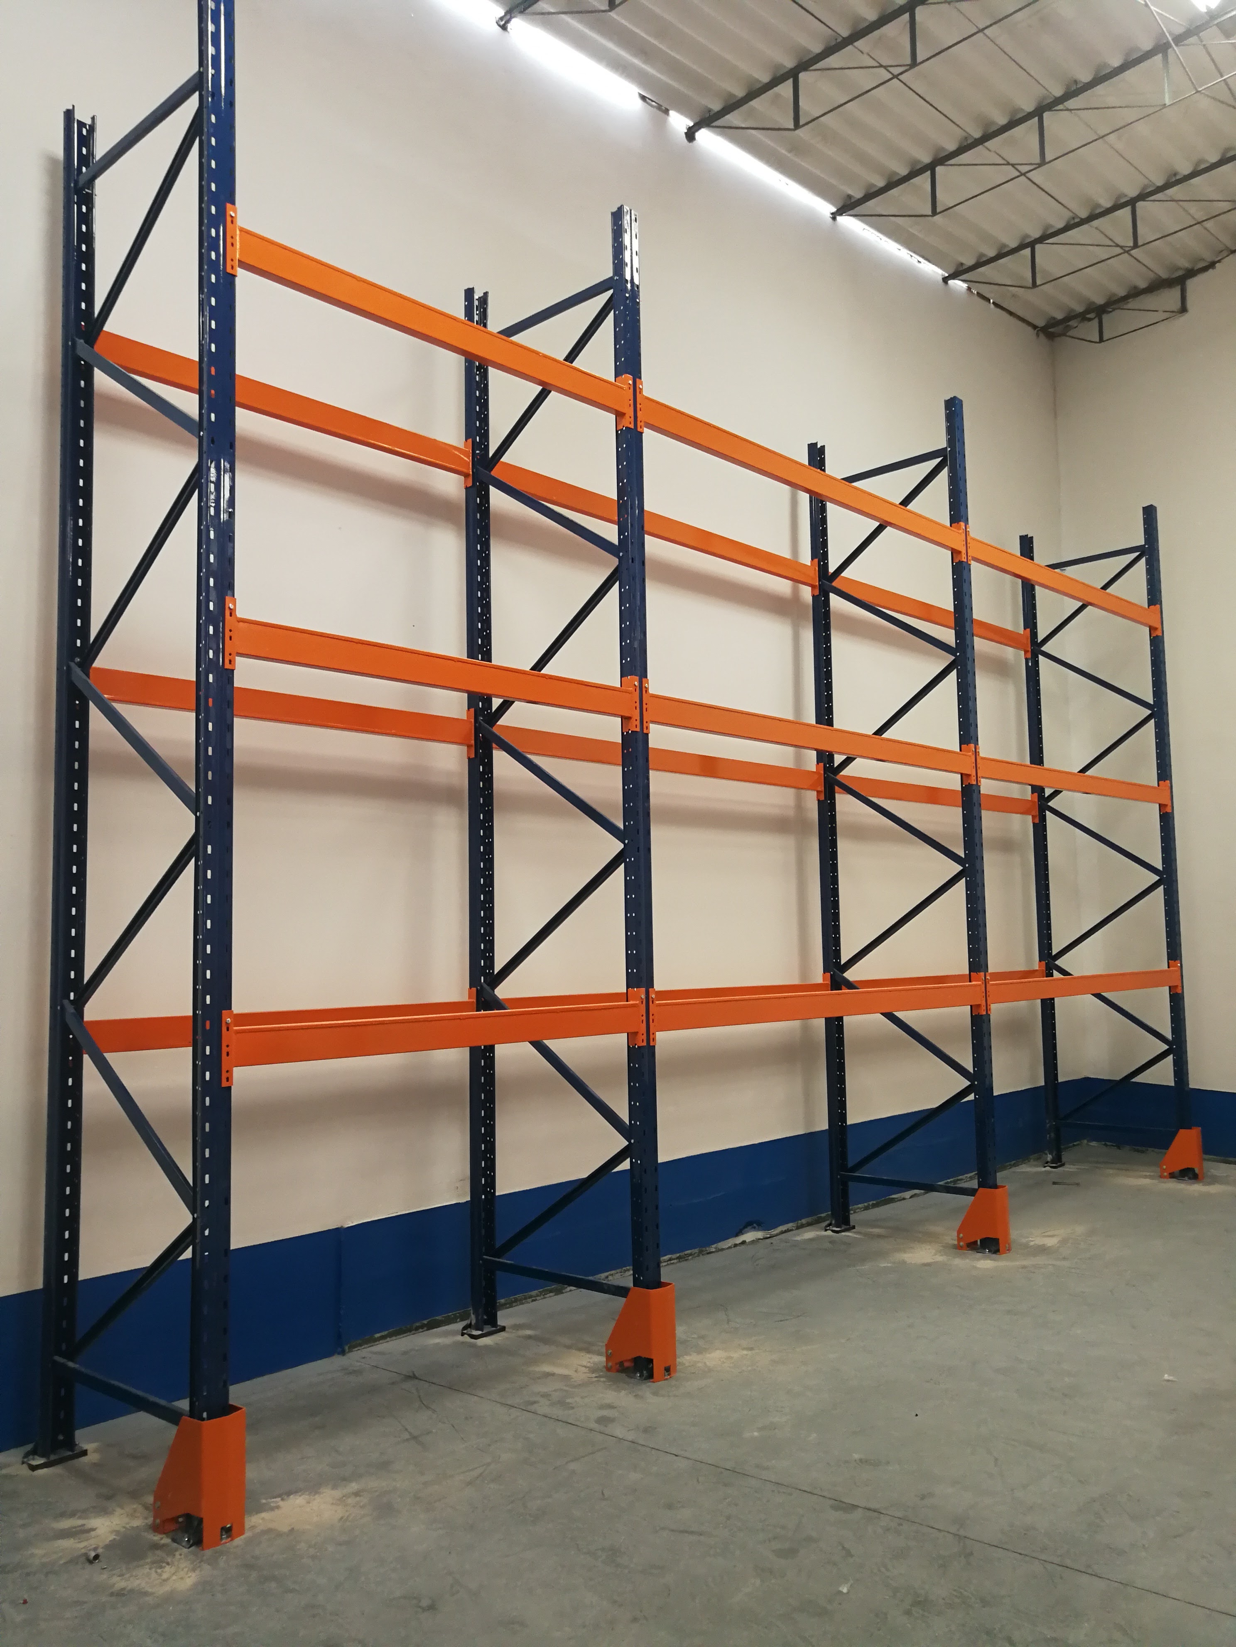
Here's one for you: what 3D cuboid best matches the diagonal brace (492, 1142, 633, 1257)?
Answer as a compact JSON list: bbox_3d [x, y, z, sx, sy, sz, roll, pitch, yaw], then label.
[{"bbox_3d":[-0.234,1.604,5.429,0.033,0.044,1.138,5,-41,-46],"label":"diagonal brace"}]

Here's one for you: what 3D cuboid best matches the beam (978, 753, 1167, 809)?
[{"bbox_3d":[2.991,-0.256,8.295,0.052,0.121,2.685,-6,-7,44],"label":"beam"}]

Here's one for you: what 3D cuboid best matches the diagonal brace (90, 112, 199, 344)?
[{"bbox_3d":[-1.637,-2.110,4.492,0.035,0.047,1.159,6,-42,-47],"label":"diagonal brace"}]

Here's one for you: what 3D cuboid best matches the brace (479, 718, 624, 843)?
[{"bbox_3d":[-0.291,-0.195,5.644,0.035,0.047,1.163,4,26,-46],"label":"brace"}]

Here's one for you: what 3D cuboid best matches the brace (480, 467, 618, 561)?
[{"bbox_3d":[-0.315,-1.383,5.697,0.033,0.044,1.138,5,25,-46],"label":"brace"}]

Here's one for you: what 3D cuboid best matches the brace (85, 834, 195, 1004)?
[{"bbox_3d":[-1.567,0.308,4.223,0.033,0.044,1.138,5,-41,-47],"label":"brace"}]

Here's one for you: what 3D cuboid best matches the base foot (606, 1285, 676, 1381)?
[{"bbox_3d":[0.089,1.985,5.065,0.251,0.346,0.136,-6,-8,44],"label":"base foot"}]

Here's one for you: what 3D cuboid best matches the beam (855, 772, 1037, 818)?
[{"bbox_3d":[2.278,-0.181,8.989,0.052,0.121,2.688,-6,-7,44],"label":"beam"}]

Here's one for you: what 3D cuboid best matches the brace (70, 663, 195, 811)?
[{"bbox_3d":[-1.606,-0.291,4.252,0.033,0.044,1.138,5,25,-47],"label":"brace"}]

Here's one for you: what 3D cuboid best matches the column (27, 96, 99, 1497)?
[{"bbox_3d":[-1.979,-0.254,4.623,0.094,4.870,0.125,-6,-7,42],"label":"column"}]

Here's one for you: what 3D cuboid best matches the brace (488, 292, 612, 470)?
[{"bbox_3d":[-0.295,-2.005,5.838,0.035,0.047,1.158,6,-41,-46],"label":"brace"}]

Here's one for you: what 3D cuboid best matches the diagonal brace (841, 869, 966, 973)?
[{"bbox_3d":[1.653,0.574,7.496,0.033,0.044,1.138,5,-41,-45],"label":"diagonal brace"}]

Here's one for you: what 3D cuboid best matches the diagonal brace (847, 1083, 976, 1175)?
[{"bbox_3d":[1.676,1.768,7.379,0.033,0.044,1.138,5,-41,-45],"label":"diagonal brace"}]

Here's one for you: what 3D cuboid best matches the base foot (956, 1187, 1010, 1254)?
[{"bbox_3d":[2.023,2.174,7.086,0.231,0.353,0.130,-6,-7,44],"label":"base foot"}]

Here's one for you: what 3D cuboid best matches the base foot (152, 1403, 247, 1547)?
[{"bbox_3d":[-1.216,1.883,3.747,0.251,0.346,0.136,-6,-8,42],"label":"base foot"}]

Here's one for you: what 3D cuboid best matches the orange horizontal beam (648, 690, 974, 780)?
[{"bbox_3d":[1.045,-0.409,6.331,0.052,0.121,2.663,-6,-8,44],"label":"orange horizontal beam"}]

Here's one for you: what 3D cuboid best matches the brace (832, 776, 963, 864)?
[{"bbox_3d":[1.618,-0.025,7.531,0.033,0.044,1.138,5,25,-45],"label":"brace"}]

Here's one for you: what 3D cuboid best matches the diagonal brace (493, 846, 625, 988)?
[{"bbox_3d":[-0.251,0.414,5.619,0.035,0.047,1.164,6,-42,-46],"label":"diagonal brace"}]

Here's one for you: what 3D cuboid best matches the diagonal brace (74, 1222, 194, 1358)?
[{"bbox_3d":[-1.549,1.502,4.101,0.033,0.044,1.138,5,-41,-47],"label":"diagonal brace"}]

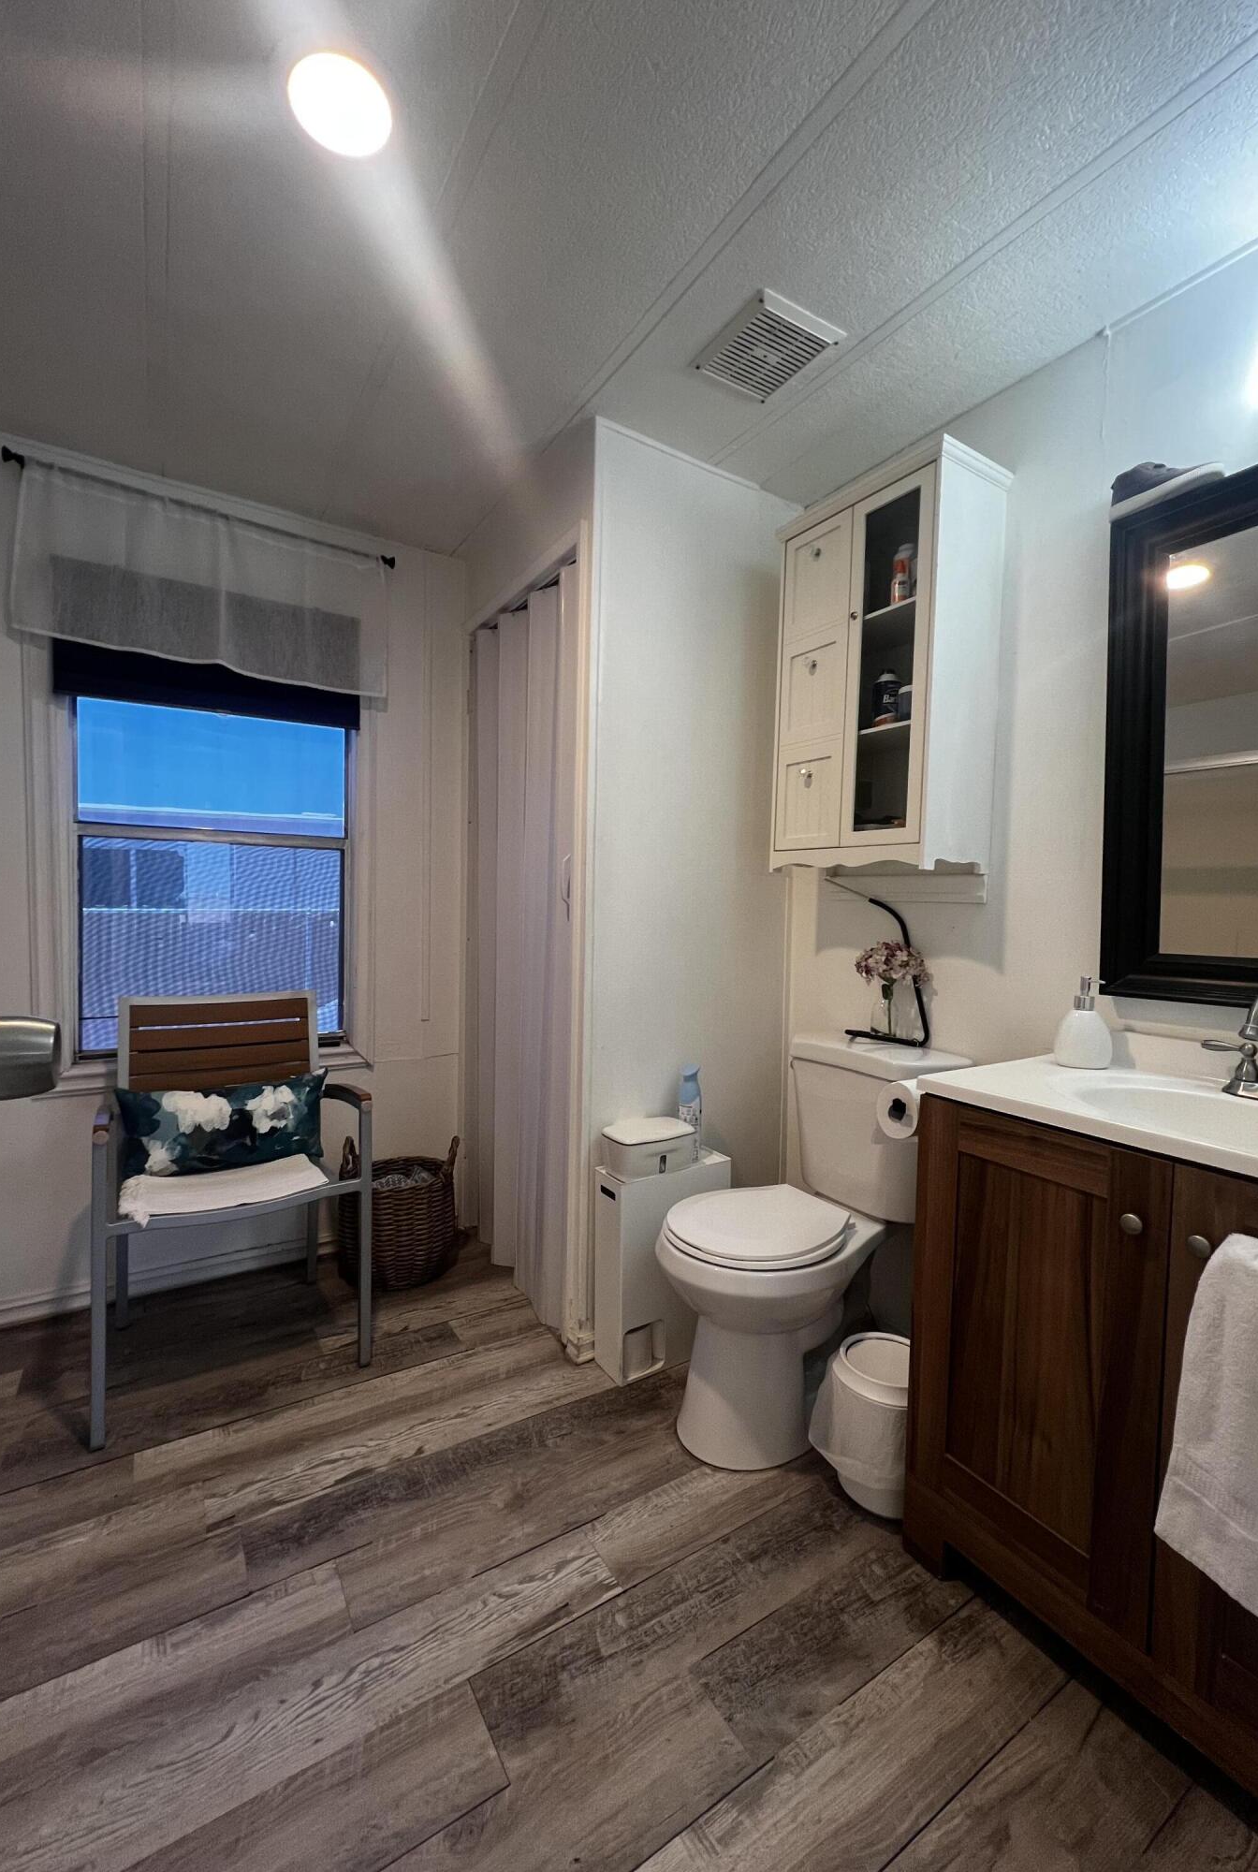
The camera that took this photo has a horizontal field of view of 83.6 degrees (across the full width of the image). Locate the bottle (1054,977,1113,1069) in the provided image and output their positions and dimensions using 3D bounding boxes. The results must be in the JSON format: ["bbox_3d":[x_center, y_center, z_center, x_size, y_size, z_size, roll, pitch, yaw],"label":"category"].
[{"bbox_3d":[0.895,0.170,1.380,0.088,0.170,0.082,1,2,-19],"label":"bottle"}]

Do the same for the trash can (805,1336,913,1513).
[{"bbox_3d":[0.522,0.982,1.434,0.210,0.255,0.210,1,2,0],"label":"trash can"}]

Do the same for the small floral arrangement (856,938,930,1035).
[{"bbox_3d":[0.624,0.119,1.676,0.150,0.230,0.175,0,3,-34],"label":"small floral arrangement"}]

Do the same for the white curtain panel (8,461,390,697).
[{"bbox_3d":[-1.188,-0.996,2.045,0.953,0.445,0.060,0,3,-32],"label":"white curtain panel"}]

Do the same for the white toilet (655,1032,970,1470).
[{"bbox_3d":[0.376,0.687,1.635,0.664,0.820,0.416,0,3,-34],"label":"white toilet"}]

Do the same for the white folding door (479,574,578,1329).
[{"bbox_3d":[-0.343,0.019,2.165,0.075,2.056,0.797,0,3,-32],"label":"white folding door"}]

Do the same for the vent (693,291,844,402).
[{"bbox_3d":[0.284,-1.214,1.468,0.215,0.030,0.234,0,3,-34],"label":"vent"}]

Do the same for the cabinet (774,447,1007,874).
[{"bbox_3d":[0.598,-0.587,1.684,0.260,0.878,0.462,0,3,-34],"label":"cabinet"}]

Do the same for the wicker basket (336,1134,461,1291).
[{"bbox_3d":[-0.730,0.845,2.251,0.375,0.400,0.370,0,3,-32],"label":"wicker basket"}]

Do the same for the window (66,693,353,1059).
[{"bbox_3d":[-1.245,-0.198,2.155,0.722,1.097,0.070,0,3,-32],"label":"window"}]

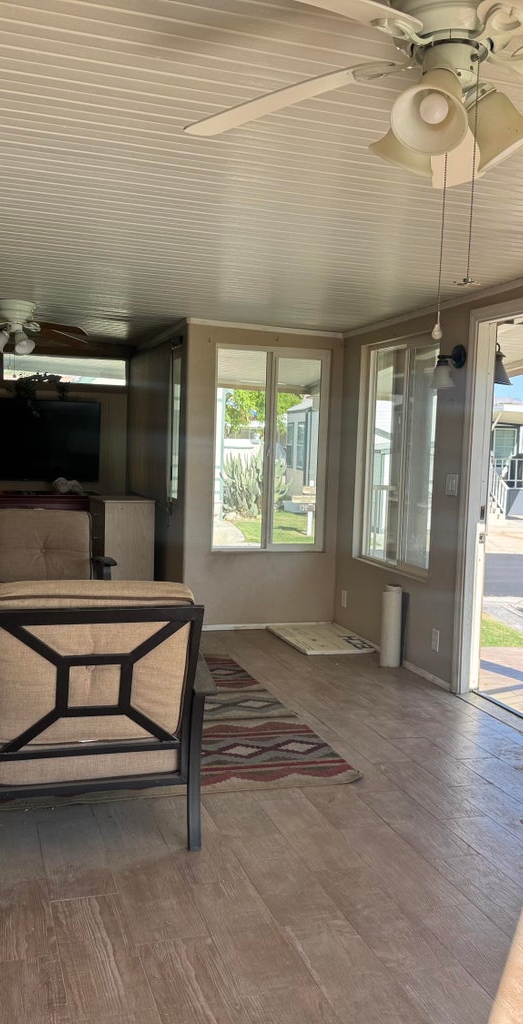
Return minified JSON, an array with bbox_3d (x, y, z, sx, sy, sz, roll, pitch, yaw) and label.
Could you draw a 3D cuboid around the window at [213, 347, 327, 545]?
[{"bbox_3d":[0.066,-0.442,6.760,0.831,1.441,0.081,1,4,-16],"label":"window"}]

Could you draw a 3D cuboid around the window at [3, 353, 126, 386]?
[{"bbox_3d":[-1.836,-1.336,8.905,1.143,0.242,0.091,1,5,-18],"label":"window"}]

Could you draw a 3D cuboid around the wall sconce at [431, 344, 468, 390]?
[{"bbox_3d":[0.992,-0.806,5.194,0.206,0.237,0.161,1,4,-16],"label":"wall sconce"}]

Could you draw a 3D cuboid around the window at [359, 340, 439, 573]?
[{"bbox_3d":[0.860,-0.366,6.077,0.081,1.411,1.058,1,4,-16],"label":"window"}]

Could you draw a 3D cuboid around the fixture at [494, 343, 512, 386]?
[{"bbox_3d":[1.306,-0.835,5.320,0.232,0.242,0.181,1,4,-16],"label":"fixture"}]

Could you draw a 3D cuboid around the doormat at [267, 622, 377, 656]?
[{"bbox_3d":[0.392,0.862,6.436,0.489,0.035,0.897,1,4,-16],"label":"doormat"}]

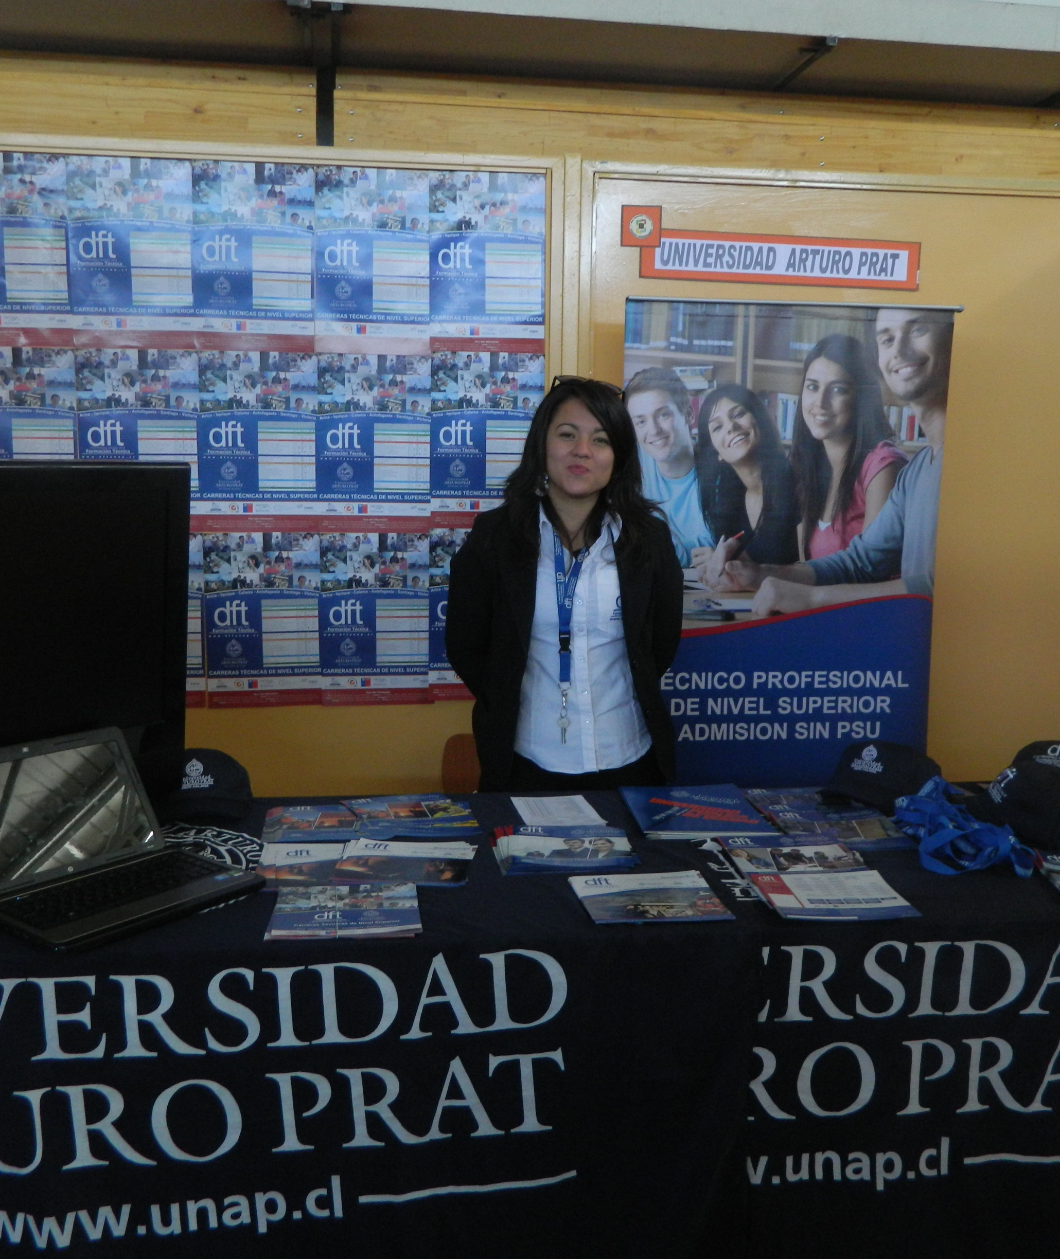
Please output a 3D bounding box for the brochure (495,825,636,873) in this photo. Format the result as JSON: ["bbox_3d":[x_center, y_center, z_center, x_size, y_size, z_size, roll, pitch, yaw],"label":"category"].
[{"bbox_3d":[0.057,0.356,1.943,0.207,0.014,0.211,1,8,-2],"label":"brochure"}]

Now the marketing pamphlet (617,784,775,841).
[{"bbox_3d":[0.296,0.327,2.183,0.233,0.014,0.299,0,8,-6],"label":"marketing pamphlet"}]

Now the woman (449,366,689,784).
[{"bbox_3d":[0.073,0.259,2.664,0.508,1.592,0.310,-1,8,-8],"label":"woman"}]

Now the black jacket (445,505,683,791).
[{"bbox_3d":[0.073,0.062,2.638,0.508,0.660,0.290,-1,8,-8],"label":"black jacket"}]

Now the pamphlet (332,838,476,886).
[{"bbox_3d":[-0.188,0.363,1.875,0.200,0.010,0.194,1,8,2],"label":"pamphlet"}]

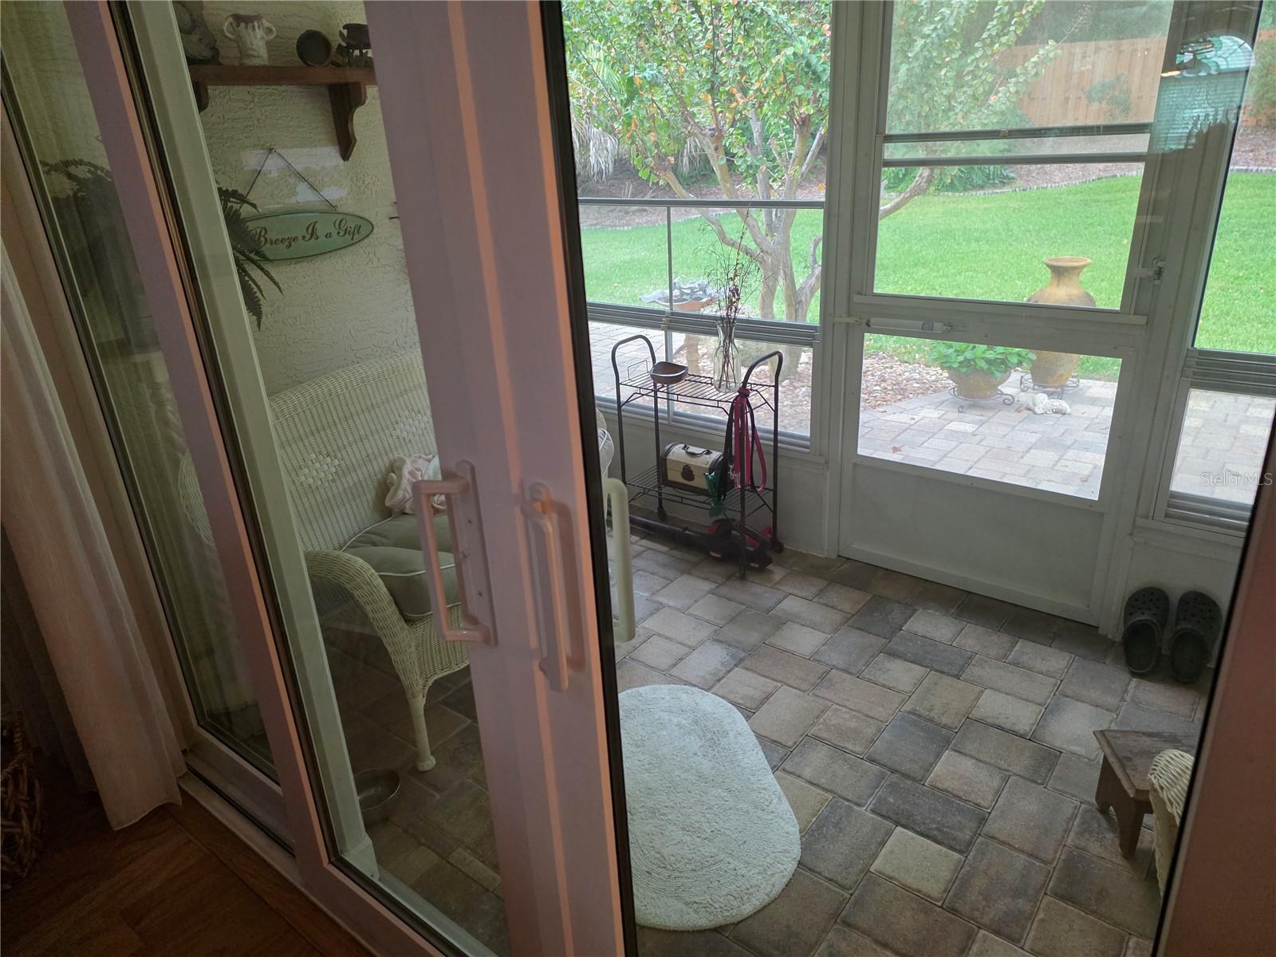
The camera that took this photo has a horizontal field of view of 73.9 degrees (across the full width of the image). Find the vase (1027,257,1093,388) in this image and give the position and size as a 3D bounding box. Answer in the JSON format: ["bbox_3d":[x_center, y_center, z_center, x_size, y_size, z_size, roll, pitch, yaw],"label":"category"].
[{"bbox_3d":[2.402,-0.884,4.841,0.355,0.712,0.355,9,25,26],"label":"vase"}]

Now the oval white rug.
[{"bbox_3d":[0.083,0.736,2.033,0.507,0.022,0.797,-6,23,-9],"label":"oval white rug"}]

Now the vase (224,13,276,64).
[{"bbox_3d":[-1.092,-1.231,2.398,0.142,0.132,0.095,-21,28,-37],"label":"vase"}]

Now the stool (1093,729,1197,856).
[{"bbox_3d":[1.188,0.681,1.816,0.350,0.197,0.203,0,22,5],"label":"stool"}]

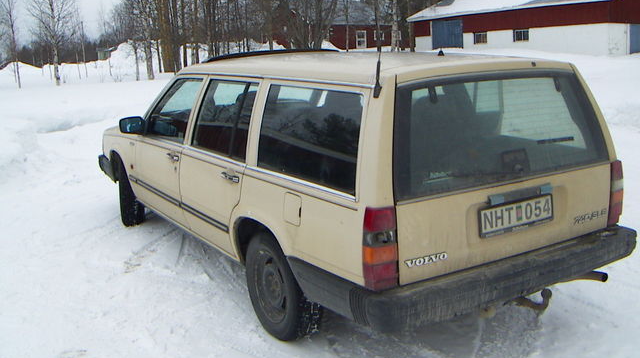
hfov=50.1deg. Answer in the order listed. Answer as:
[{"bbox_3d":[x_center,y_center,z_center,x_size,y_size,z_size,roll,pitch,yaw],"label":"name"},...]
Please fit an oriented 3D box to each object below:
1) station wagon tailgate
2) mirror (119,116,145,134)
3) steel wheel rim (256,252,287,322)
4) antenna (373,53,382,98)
[{"bbox_3d":[0.885,-0.061,3.270,1.400,0.850,0.220,-9,15,-30],"label":"station wagon tailgate"},{"bbox_3d":[-1.487,-0.429,5.356,0.190,0.135,0.110,-9,15,-30],"label":"mirror"},{"bbox_3d":[-0.221,0.595,3.865,0.140,0.405,0.405,-9,15,-30],"label":"steel wheel rim"},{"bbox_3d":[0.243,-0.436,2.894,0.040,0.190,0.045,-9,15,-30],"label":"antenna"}]

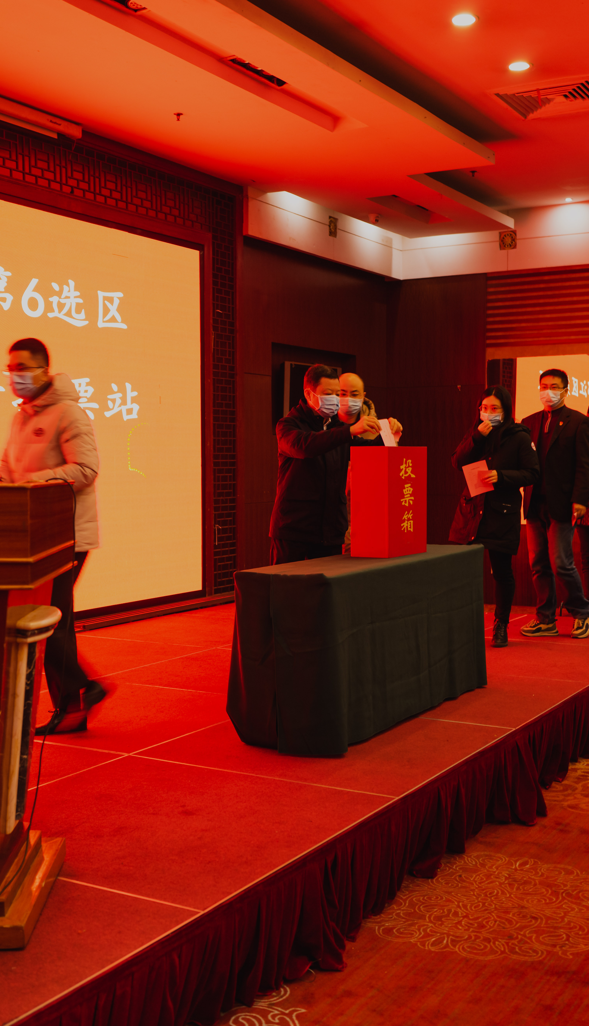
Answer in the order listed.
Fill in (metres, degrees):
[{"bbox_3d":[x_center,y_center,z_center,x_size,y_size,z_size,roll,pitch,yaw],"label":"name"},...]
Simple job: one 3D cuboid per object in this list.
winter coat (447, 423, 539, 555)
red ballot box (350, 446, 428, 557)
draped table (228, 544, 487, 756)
[{"bbox_3d":[1.274,-0.165,7.620,0.540,0.850,0.420,2,4,41],"label":"winter coat"},{"bbox_3d":[0.458,-0.058,5.792,0.200,0.521,0.420,2,3,30],"label":"red ballot box"},{"bbox_3d":[0.392,0.576,5.677,0.460,0.730,1.790,2,3,30],"label":"draped table"}]

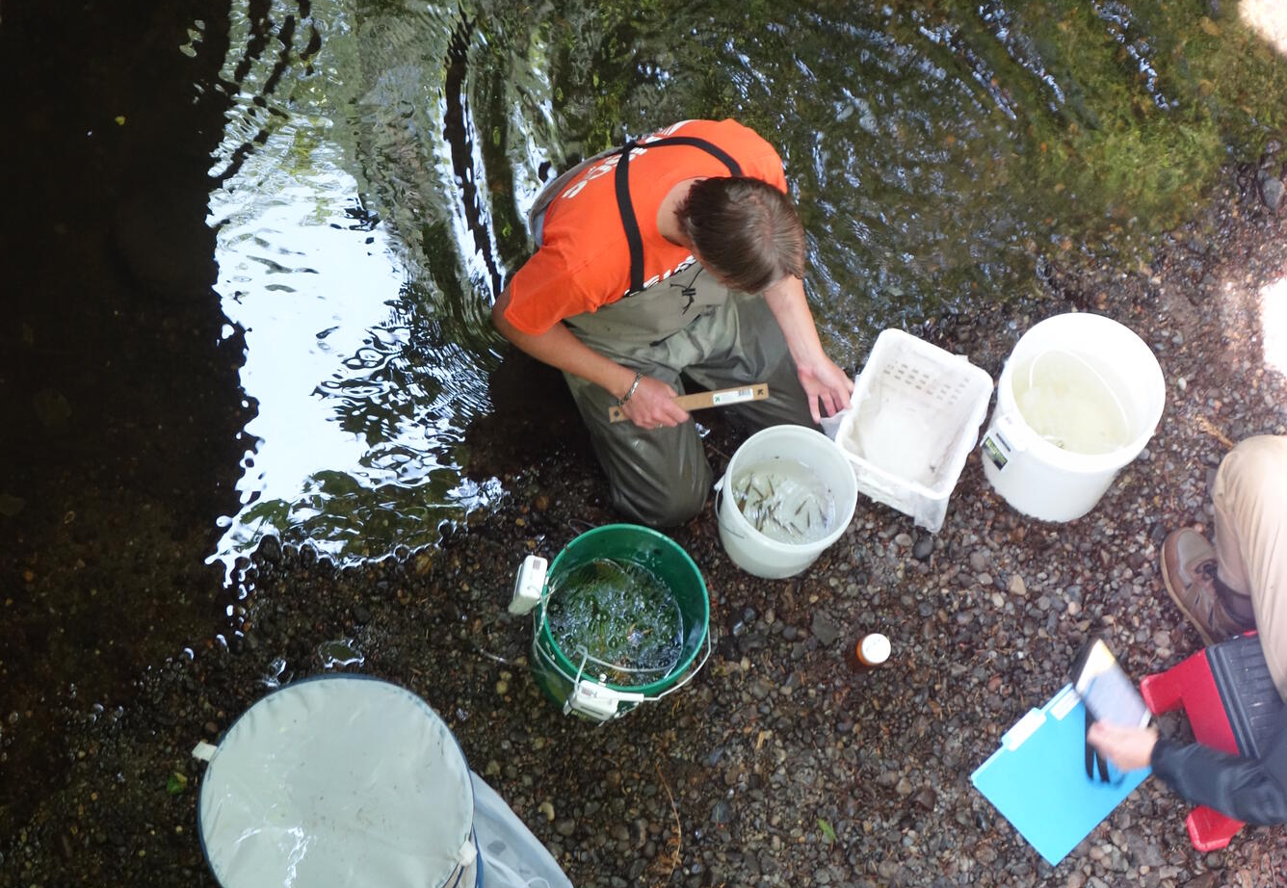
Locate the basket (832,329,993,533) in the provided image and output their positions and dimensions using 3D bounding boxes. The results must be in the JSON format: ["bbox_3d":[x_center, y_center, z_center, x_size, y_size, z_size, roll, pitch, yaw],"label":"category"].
[{"bbox_3d":[0.520,-0.031,5.579,0.245,0.150,0.285,25,67,3],"label":"basket"}]

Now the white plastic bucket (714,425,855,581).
[{"bbox_3d":[0.266,0.122,5.455,0.250,0.225,0.250,2,68,-6],"label":"white plastic bucket"}]

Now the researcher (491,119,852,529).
[{"bbox_3d":[0.011,-0.286,5.169,0.630,1.060,0.680,-27,74,-16],"label":"researcher"}]

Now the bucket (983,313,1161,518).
[{"bbox_3d":[0.821,-0.039,5.525,0.302,0.365,0.302,2,68,-6],"label":"bucket"}]

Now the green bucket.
[{"bbox_3d":[-0.054,0.348,5.240,0.303,0.367,0.303,2,68,-6],"label":"green bucket"}]

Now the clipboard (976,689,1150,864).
[{"bbox_3d":[0.801,0.621,5.416,0.298,0.015,0.240,-40,78,-19],"label":"clipboard"}]

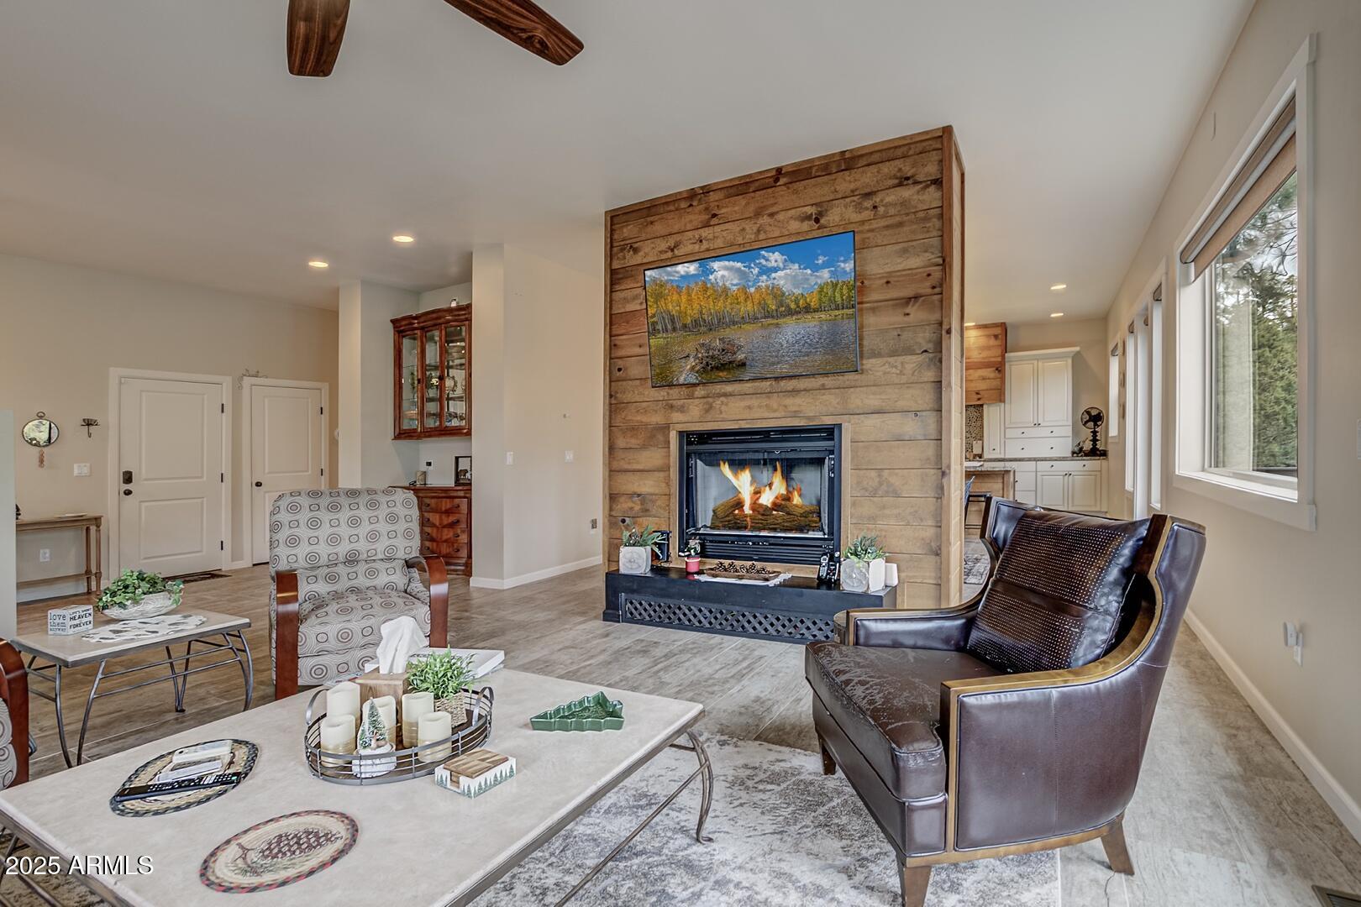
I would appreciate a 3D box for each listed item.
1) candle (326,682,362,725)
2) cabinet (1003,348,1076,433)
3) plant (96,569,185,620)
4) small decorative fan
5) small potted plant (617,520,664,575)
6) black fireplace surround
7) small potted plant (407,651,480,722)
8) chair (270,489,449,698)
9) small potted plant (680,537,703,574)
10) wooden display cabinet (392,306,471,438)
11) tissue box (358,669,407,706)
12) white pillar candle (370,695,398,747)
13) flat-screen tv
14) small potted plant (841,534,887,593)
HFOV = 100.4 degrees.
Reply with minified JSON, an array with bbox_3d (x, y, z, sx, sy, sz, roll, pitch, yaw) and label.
[{"bbox_3d":[-0.870,0.675,1.465,0.076,0.150,0.076,0,0,-31],"label":"candle"},{"bbox_3d":[5.380,-0.945,8.500,0.870,1.190,0.370,0,0,31],"label":"cabinet"},{"bbox_3d":[-2.300,0.600,2.430,0.170,0.195,0.255,0,0,37],"label":"plant"},{"bbox_3d":[5.930,-0.313,8.150,0.250,0.710,0.340,-1,0,-28],"label":"small decorative fan"},{"bbox_3d":[-0.261,0.620,3.820,0.270,0.340,0.220,-1,0,14],"label":"small potted plant"},{"bbox_3d":[0.545,0.279,3.955,1.150,0.905,0.250,0,0,27],"label":"black fireplace surround"},{"bbox_3d":[-0.643,0.621,1.530,0.165,0.180,0.155,0,0,30],"label":"small potted plant"},{"bbox_3d":[-1.870,0.720,3.270,0.780,1.000,0.860,0,0,-35],"label":"chair"},{"bbox_3d":[0.083,0.720,4.000,0.150,0.250,0.150,0,0,0],"label":"small potted plant"},{"bbox_3d":[-2.430,-0.830,6.110,1.600,1.340,0.420,0,0,31],"label":"wooden display cabinet"},{"bbox_3d":[-0.787,0.655,1.540,0.124,0.120,0.124,-1,0,-1],"label":"tissue box"},{"bbox_3d":[-0.734,0.663,1.385,0.074,0.105,0.074,-1,0,0],"label":"white pillar candle"},{"bbox_3d":[0.420,-0.910,3.780,1.465,0.835,0.060,-2,5,27],"label":"flat-screen tv"},{"bbox_3d":[1.100,0.656,3.380,0.240,0.345,0.230,0,0,27],"label":"small potted plant"}]

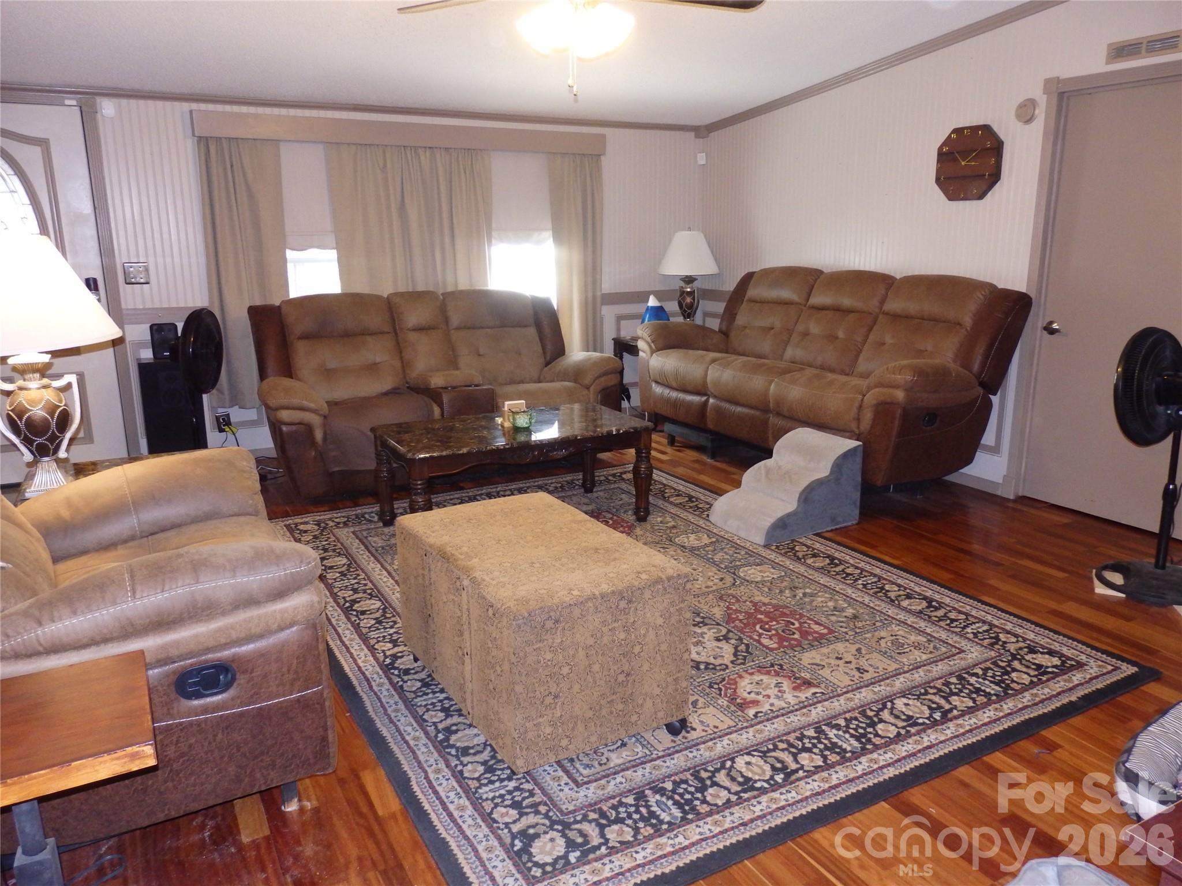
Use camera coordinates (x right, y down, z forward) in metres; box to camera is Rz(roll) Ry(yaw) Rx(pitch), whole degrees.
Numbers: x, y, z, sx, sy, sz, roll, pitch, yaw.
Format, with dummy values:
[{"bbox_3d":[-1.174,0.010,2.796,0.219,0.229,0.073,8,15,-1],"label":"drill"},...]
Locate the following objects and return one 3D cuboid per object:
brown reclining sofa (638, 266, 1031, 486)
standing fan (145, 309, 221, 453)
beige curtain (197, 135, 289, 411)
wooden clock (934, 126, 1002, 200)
[{"bbox_3d":[1.234,-0.486,5.088,0.970,1.020,2.320,-6,13,-24],"label":"brown reclining sofa"},{"bbox_3d":[-2.050,-0.191,4.487,0.410,1.000,0.450,-1,12,-2],"label":"standing fan"},{"bbox_3d":[-2.149,-1.053,5.370,0.540,1.700,0.100,-6,13,-24],"label":"beige curtain"},{"bbox_3d":[1.963,-1.458,4.434,0.040,0.385,0.390,-6,13,-24],"label":"wooden clock"}]

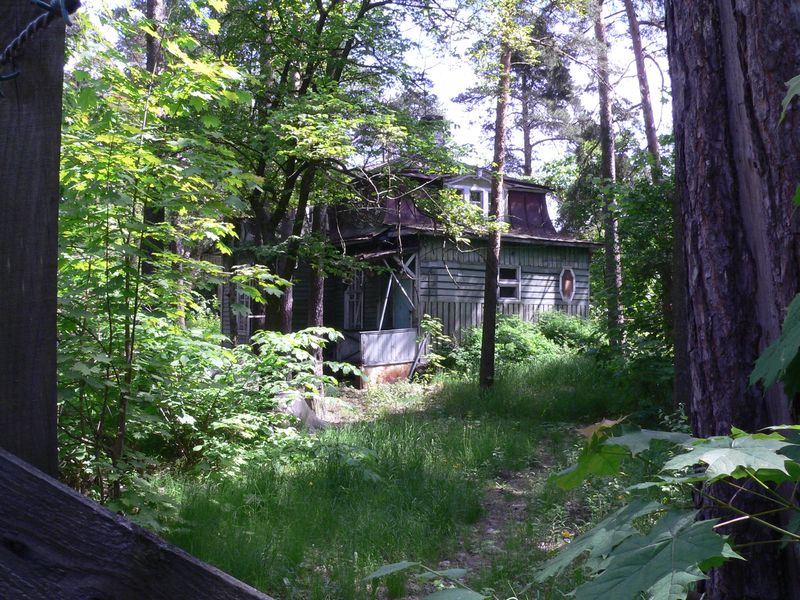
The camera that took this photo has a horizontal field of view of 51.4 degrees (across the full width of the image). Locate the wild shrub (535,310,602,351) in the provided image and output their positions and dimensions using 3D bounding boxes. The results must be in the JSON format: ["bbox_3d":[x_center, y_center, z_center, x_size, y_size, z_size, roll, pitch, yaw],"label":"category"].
[{"bbox_3d":[4.430,0.860,21.900,1.600,1.150,1.300,1,-2,-33],"label":"wild shrub"}]

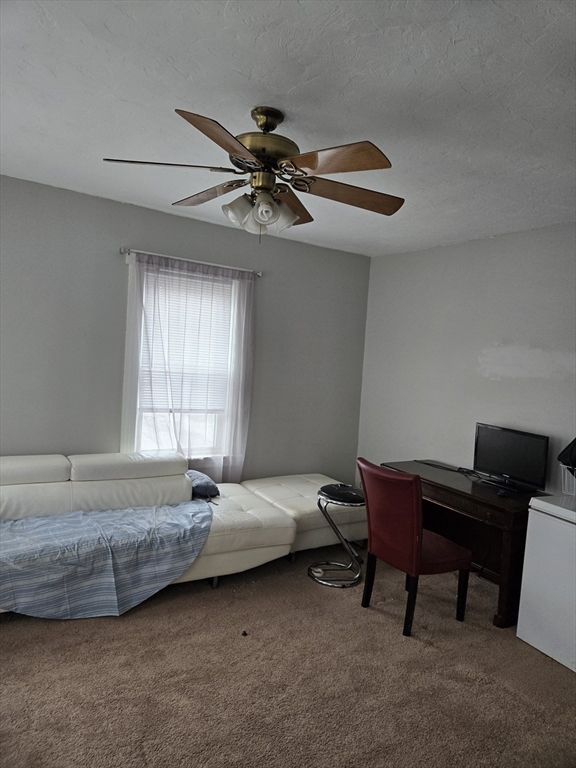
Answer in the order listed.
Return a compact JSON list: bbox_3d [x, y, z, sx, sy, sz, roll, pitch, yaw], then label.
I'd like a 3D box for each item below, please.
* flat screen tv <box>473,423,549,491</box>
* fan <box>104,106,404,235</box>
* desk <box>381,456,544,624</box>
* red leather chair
[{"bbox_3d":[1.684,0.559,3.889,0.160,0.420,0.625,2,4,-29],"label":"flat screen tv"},{"bbox_3d":[-0.114,-0.973,2.328,1.250,0.510,1.330,5,4,17],"label":"fan"},{"bbox_3d":[1.344,1.123,3.945,0.640,0.754,1.335,2,4,-30],"label":"desk"},{"bbox_3d":[0.834,1.017,3.327,0.555,0.975,0.475,1,4,-35],"label":"red leather chair"}]

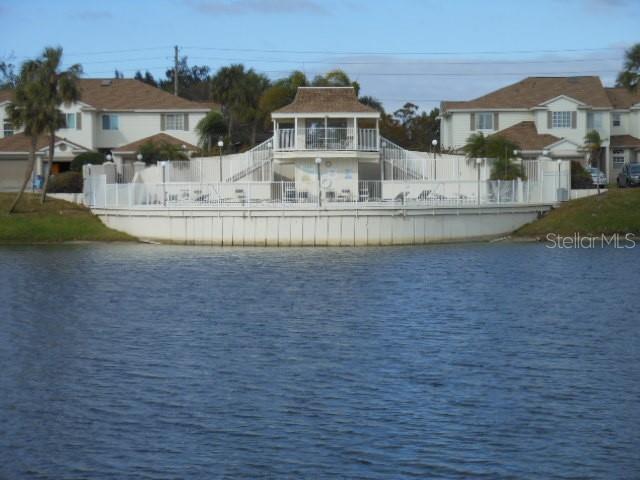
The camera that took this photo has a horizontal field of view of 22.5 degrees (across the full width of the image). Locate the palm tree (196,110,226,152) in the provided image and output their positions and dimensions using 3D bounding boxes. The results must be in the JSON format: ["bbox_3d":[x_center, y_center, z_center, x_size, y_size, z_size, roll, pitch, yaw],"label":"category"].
[{"bbox_3d":[-7.150,-6.162,106.000,2.100,4.745,2.100,0,2,0],"label":"palm tree"}]

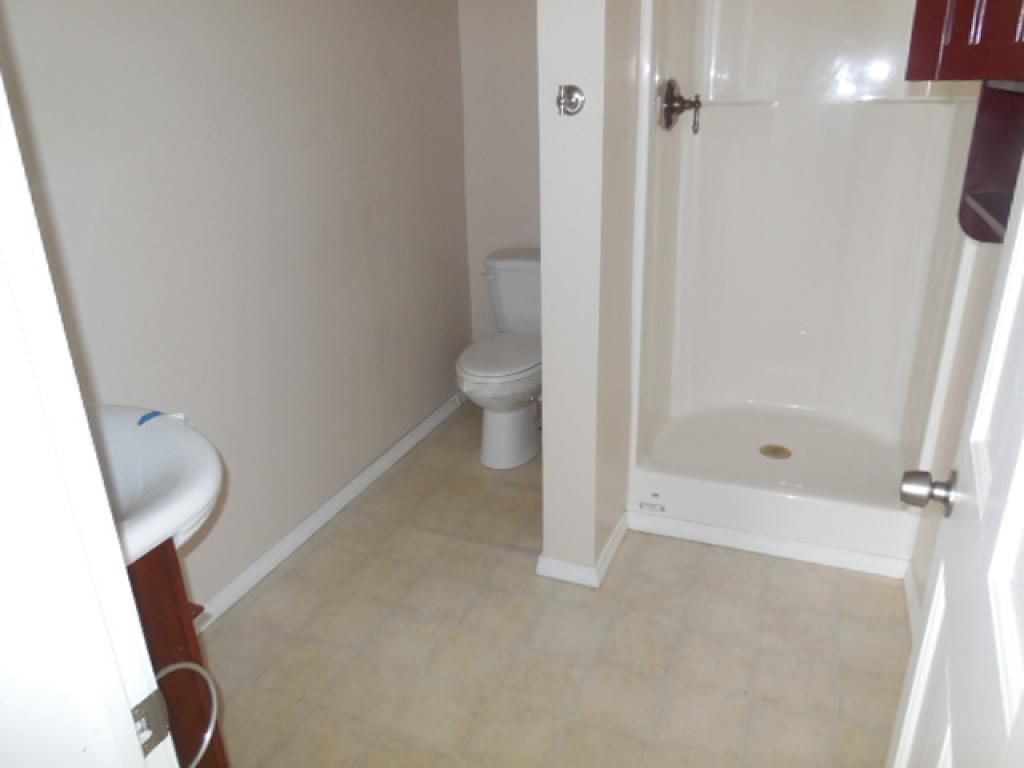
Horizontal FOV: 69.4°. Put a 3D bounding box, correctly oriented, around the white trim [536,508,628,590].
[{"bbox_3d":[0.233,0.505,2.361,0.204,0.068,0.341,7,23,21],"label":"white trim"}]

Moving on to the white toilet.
[{"bbox_3d":[0.017,-0.111,3.041,0.430,0.730,0.750,7,23,21],"label":"white toilet"}]

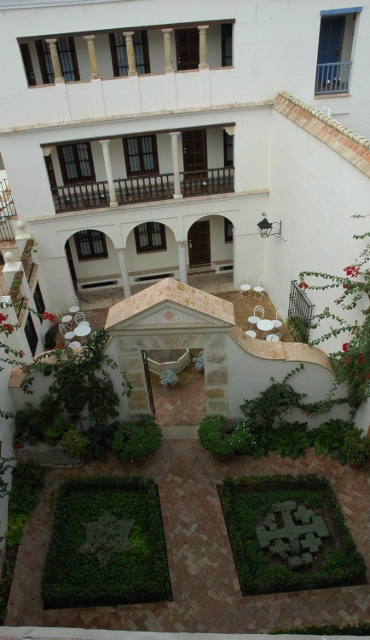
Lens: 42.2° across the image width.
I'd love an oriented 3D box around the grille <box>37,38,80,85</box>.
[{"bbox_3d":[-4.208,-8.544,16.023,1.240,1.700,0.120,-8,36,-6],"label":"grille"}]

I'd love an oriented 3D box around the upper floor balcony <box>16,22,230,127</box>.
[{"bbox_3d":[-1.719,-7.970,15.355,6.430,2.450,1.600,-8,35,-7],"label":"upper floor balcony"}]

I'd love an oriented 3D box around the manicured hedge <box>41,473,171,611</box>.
[{"bbox_3d":[-1.755,4.975,11.070,2.600,0.480,2.830,-4,35,-1],"label":"manicured hedge"}]

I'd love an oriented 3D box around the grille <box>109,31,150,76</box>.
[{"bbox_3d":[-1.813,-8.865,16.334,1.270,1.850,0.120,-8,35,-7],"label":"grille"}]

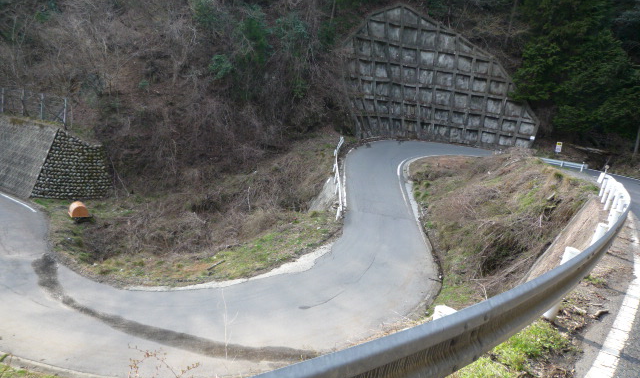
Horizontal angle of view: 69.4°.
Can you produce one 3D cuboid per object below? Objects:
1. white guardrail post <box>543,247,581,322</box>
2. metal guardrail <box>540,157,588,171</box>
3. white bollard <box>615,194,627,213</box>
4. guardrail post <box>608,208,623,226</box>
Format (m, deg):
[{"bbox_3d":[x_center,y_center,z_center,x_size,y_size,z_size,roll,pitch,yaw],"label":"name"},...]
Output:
[{"bbox_3d":[1.853,0.732,3.551,0.120,0.600,0.120,22,17,37],"label":"white guardrail post"},{"bbox_3d":[18.880,-1.825,35.971,3.710,0.600,0.220,17,15,23],"label":"metal guardrail"},{"bbox_3d":[5.375,0.493,8.395,0.120,0.600,0.120,19,16,31],"label":"white bollard"},{"bbox_3d":[4.229,0.583,6.756,0.120,0.600,0.120,20,16,33],"label":"guardrail post"}]

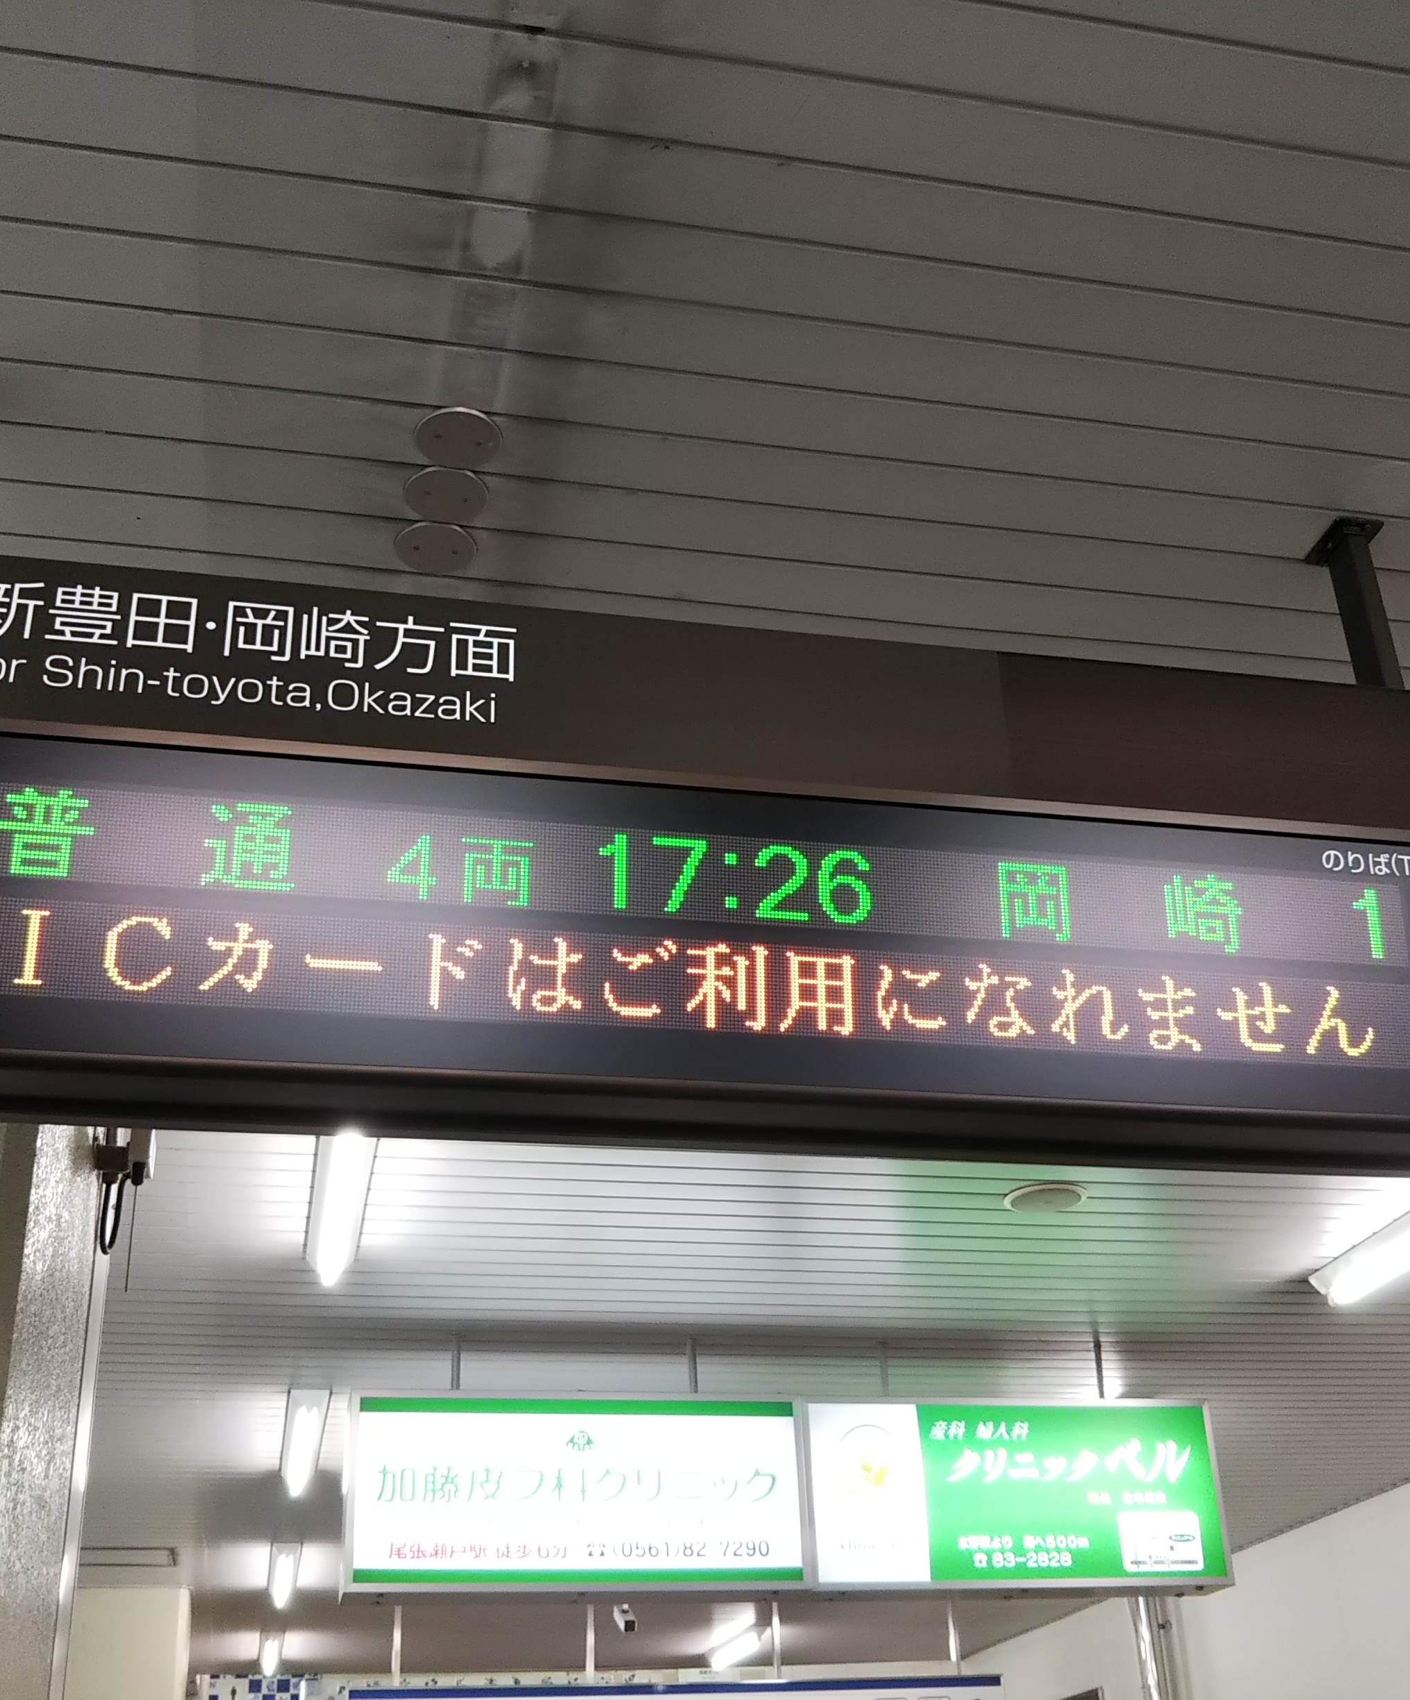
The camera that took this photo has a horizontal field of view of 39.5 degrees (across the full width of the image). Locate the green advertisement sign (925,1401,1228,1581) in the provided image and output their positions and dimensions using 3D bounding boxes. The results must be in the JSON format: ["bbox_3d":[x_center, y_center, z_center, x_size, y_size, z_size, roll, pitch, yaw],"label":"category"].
[{"bbox_3d":[1.048,1.877,5.715,0.900,0.493,0.120,4,-30,-12],"label":"green advertisement sign"}]

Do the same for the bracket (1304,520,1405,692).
[{"bbox_3d":[0.822,-0.281,2.458,0.064,0.262,0.090,4,-30,-12],"label":"bracket"}]

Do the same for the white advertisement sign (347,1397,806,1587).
[{"bbox_3d":[-0.350,1.802,5.460,1.272,0.522,0.214,4,-30,-12],"label":"white advertisement sign"}]

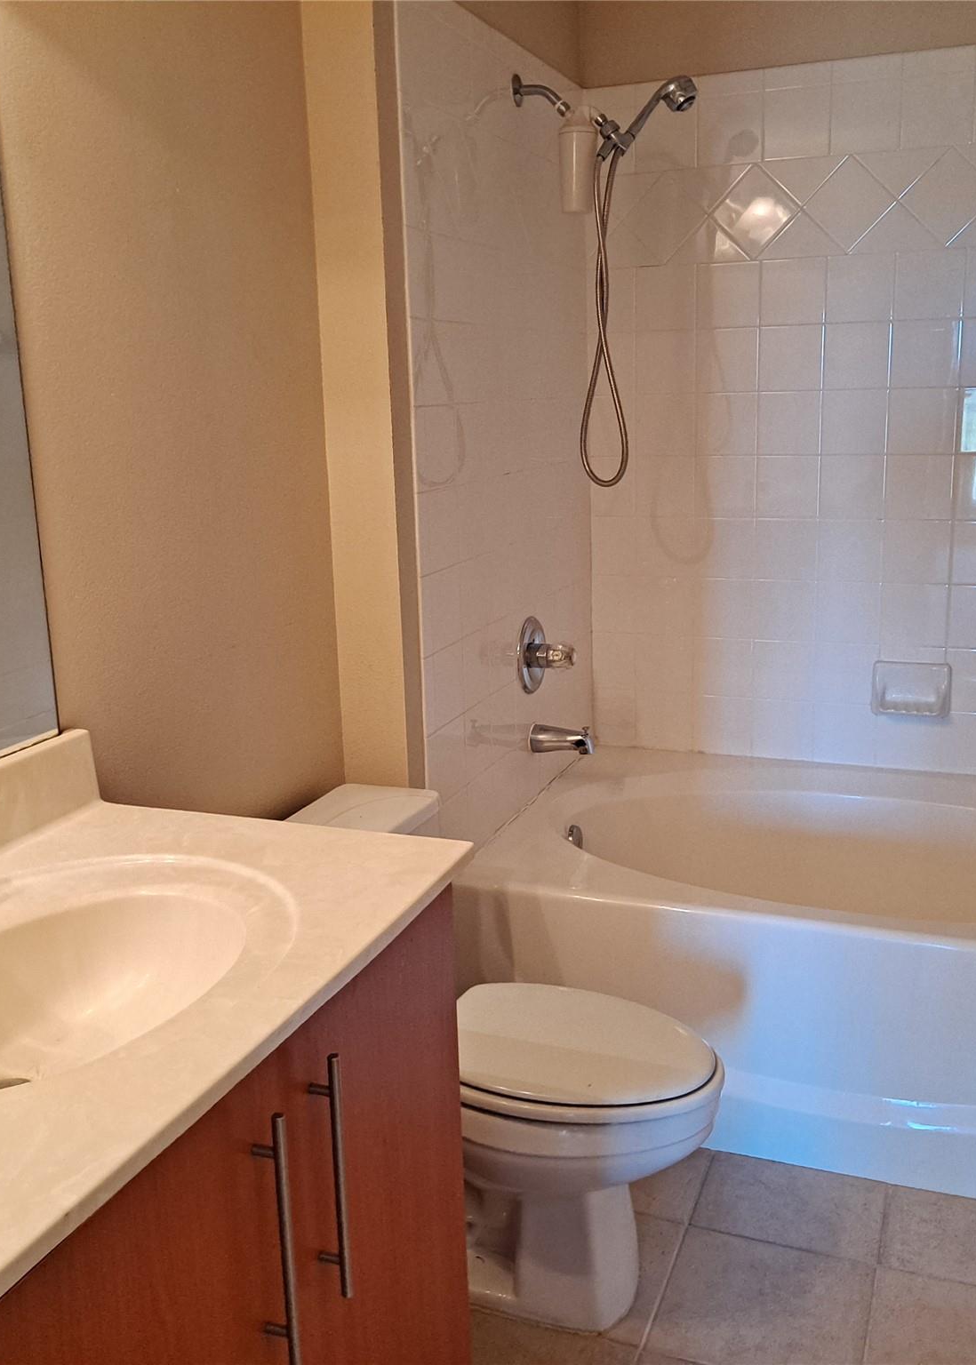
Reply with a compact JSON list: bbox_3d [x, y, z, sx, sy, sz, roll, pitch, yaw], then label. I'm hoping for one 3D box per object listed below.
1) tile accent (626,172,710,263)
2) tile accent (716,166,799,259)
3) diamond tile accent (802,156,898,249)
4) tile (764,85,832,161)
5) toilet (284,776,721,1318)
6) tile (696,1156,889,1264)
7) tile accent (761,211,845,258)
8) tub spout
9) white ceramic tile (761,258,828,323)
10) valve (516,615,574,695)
[{"bbox_3d":[0.438,-1.131,3.207,0.208,0.208,0.010,3,13,21],"label":"tile accent"},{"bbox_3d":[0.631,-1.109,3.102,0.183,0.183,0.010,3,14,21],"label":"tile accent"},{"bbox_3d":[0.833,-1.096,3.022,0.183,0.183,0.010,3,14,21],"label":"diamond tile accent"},{"bbox_3d":[0.718,-1.297,3.055,0.152,0.152,0.010,3,13,21],"label":"tile"},{"bbox_3d":[0.013,0.623,2.187,0.765,0.733,0.490,3,14,21],"label":"toilet"},{"bbox_3d":[0.538,0.933,2.333,0.316,0.010,0.229,3,14,21],"label":"tile"},{"bbox_3d":[0.743,-1.060,3.100,0.212,0.108,0.010,3,13,21],"label":"tile accent"},{"bbox_3d":[0.178,0.134,3.061,0.152,0.072,0.062,3,13,21],"label":"tub spout"},{"bbox_3d":[0.721,-0.923,3.110,0.152,0.152,0.010,3,14,21],"label":"white ceramic tile"},{"bbox_3d":[0.152,-0.059,3.027,0.107,0.178,0.178,3,13,21],"label":"valve"}]

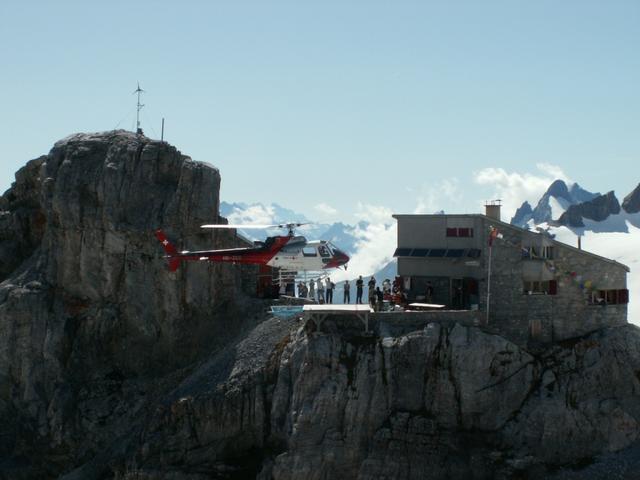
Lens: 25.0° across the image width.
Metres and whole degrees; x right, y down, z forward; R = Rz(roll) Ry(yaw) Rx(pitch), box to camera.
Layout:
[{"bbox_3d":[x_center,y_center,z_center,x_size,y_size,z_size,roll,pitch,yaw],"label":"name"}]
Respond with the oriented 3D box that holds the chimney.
[{"bbox_3d":[11.490,-1.954,95.500,0.800,1.300,0.800,-1,2,-36],"label":"chimney"}]

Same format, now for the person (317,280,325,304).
[{"bbox_3d":[0.033,3.371,94.500,0.500,1.660,0.380,1,2,22],"label":"person"}]

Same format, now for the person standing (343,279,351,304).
[{"bbox_3d":[1.788,3.477,95.500,0.460,1.560,0.380,1,2,22],"label":"person standing"}]

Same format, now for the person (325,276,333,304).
[{"bbox_3d":[0.596,3.349,94.500,0.550,1.700,0.380,1,2,22],"label":"person"}]

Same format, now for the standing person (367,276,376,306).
[{"bbox_3d":[3.353,3.308,93.000,0.520,1.830,0.380,1,2,22],"label":"standing person"}]

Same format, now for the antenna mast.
[{"bbox_3d":[-11.779,-8.572,94.000,0.700,3.400,0.600,0,1,0],"label":"antenna mast"}]

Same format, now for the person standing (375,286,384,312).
[{"bbox_3d":[3.828,3.796,92.000,0.480,1.590,0.380,1,2,22],"label":"person standing"}]

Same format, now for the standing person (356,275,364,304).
[{"bbox_3d":[2.654,3.290,94.500,0.520,1.820,0.380,1,2,22],"label":"standing person"}]

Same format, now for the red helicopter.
[{"bbox_3d":[-3.791,0.741,81.000,10.900,3.200,9.000,0,1,-1],"label":"red helicopter"}]

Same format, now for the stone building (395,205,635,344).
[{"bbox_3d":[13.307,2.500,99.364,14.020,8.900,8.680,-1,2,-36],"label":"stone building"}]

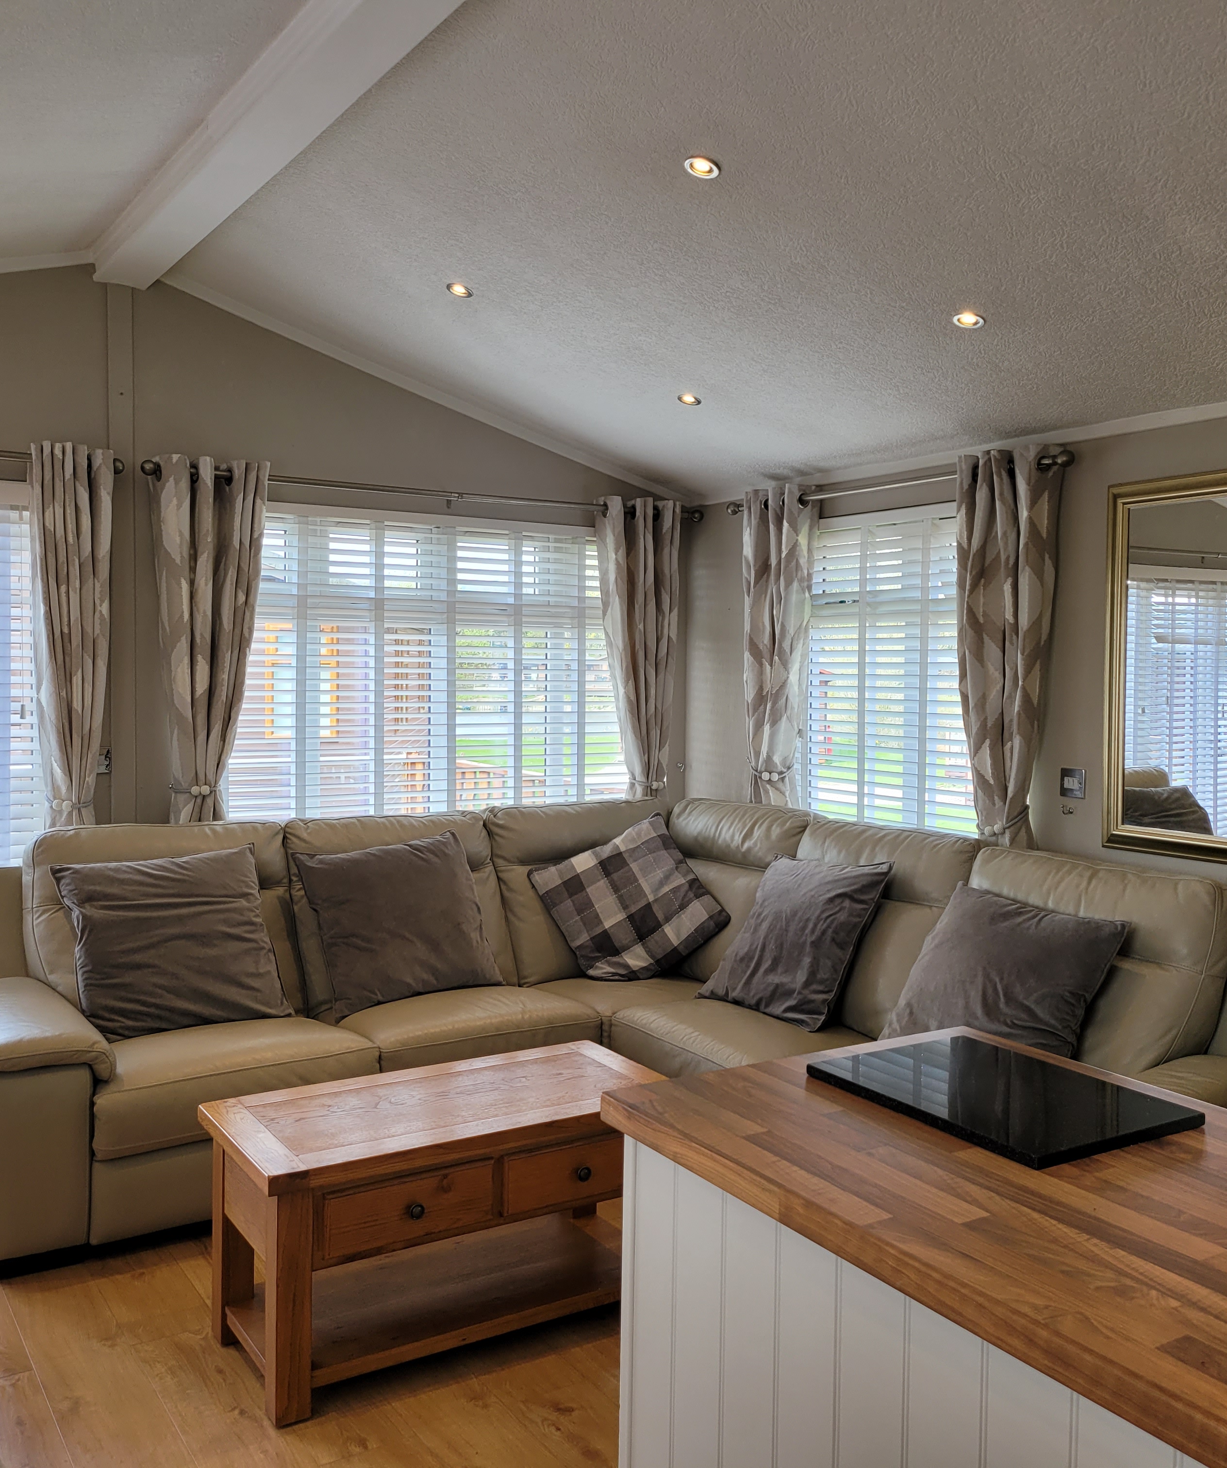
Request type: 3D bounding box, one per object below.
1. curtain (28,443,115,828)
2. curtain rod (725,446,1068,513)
[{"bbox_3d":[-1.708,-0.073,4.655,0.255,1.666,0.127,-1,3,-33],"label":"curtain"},{"bbox_3d":[0.878,-0.830,4.958,0.088,0.059,1.725,-1,3,-30],"label":"curtain rod"}]

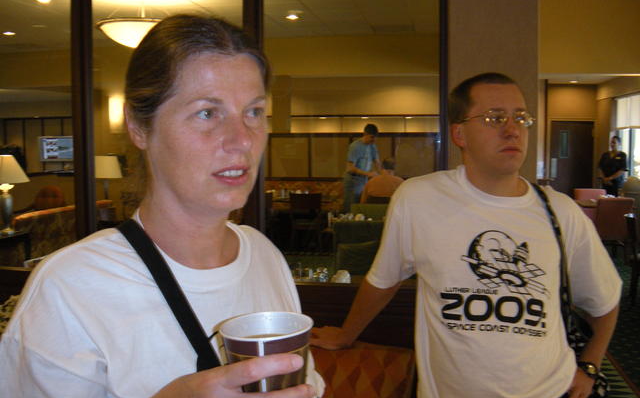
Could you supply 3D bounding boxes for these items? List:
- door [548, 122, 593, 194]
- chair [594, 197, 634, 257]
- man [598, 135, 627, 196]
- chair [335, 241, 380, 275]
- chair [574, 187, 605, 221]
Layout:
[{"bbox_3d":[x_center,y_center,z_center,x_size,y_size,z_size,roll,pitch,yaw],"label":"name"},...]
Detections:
[{"bbox_3d":[5.700,-0.688,14.692,0.940,2.080,0.070,1,5,9],"label":"door"},{"bbox_3d":[3.780,0.423,8.297,0.460,0.880,0.550,2,5,22],"label":"chair"},{"bbox_3d":[5.292,-0.273,11.715,0.480,1.726,0.320,4,6,38],"label":"man"},{"bbox_3d":[0.411,0.754,4.144,0.480,0.880,0.560,-1,5,-15],"label":"chair"},{"bbox_3d":[4.104,0.306,9.766,0.460,0.880,0.550,1,5,18],"label":"chair"}]

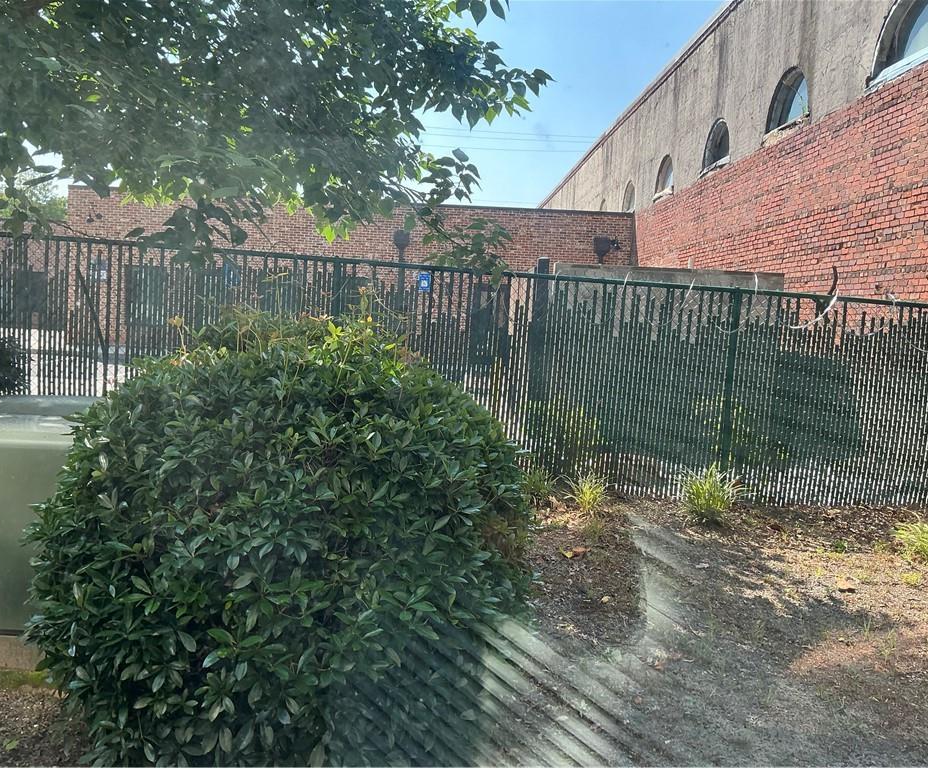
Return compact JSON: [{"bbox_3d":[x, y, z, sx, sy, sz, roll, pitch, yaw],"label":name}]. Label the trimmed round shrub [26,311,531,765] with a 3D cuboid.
[{"bbox_3d":[-0.497,0.449,2.397,1.360,1.280,1.360,3,5,0],"label":"trimmed round shrub"}]

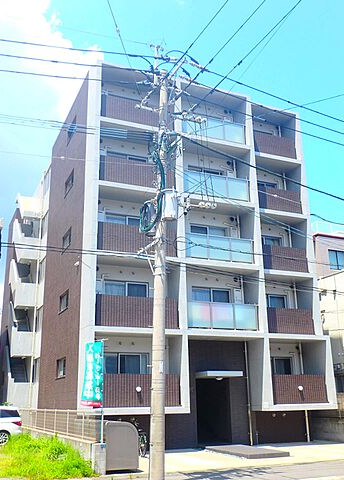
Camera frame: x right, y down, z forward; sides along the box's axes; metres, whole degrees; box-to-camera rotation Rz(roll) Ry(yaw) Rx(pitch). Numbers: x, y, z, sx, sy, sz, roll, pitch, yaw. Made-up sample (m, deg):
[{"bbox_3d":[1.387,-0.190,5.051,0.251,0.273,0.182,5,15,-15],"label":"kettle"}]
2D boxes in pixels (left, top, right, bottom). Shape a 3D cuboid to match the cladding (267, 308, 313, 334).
[{"bbox_3d":[4.906,3.362,20.728,2.315,1.090,0.150,6,-19,-23],"label":"cladding"}]

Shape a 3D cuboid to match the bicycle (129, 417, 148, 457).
[{"bbox_3d":[-1.179,6.730,16.904,0.580,1.080,1.750,6,-19,-23],"label":"bicycle"}]

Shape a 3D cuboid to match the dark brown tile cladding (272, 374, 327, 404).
[{"bbox_3d":[5.117,5.969,19.976,2.653,1.115,0.150,6,-19,-23],"label":"dark brown tile cladding"}]

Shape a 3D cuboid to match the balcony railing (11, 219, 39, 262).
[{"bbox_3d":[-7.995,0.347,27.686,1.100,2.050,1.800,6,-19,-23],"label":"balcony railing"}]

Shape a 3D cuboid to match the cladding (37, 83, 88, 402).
[{"bbox_3d":[-4.595,0.357,21.312,0.150,13.010,7.330,6,-19,-23],"label":"cladding"}]

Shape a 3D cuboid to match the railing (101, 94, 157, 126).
[{"bbox_3d":[-1.389,-5.194,20.580,3.211,1.098,0.150,6,-19,-23],"label":"railing"}]

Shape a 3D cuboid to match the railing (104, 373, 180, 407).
[{"bbox_3d":[-1.162,5.222,17.289,3.211,1.115,0.150,6,-19,-23],"label":"railing"}]

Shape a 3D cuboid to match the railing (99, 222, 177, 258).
[{"bbox_3d":[-1.275,0.042,18.926,3.211,1.099,0.150,6,-19,-23],"label":"railing"}]

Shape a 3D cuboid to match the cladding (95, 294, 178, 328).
[{"bbox_3d":[-1.218,2.628,18.109,3.211,1.115,0.150,6,-19,-23],"label":"cladding"}]

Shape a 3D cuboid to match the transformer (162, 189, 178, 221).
[{"bbox_3d":[-0.036,-0.847,12.013,0.400,0.760,0.400,-1,-18,0],"label":"transformer"}]

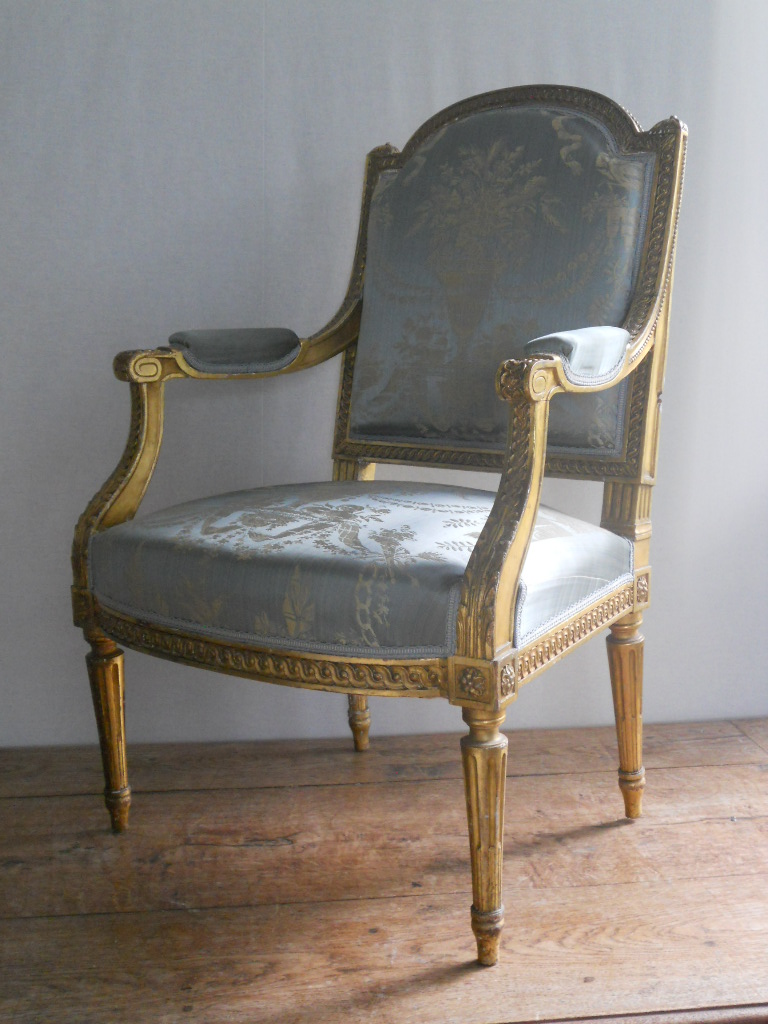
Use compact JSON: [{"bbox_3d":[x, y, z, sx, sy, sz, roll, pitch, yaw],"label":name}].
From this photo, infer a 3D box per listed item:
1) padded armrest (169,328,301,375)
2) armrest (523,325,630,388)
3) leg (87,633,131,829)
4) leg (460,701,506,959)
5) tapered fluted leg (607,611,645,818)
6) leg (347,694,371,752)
[{"bbox_3d":[-0.207,-0.217,1.855,0.201,0.064,0.064,-11,13,-41],"label":"padded armrest"},{"bbox_3d":[0.211,-0.172,1.511,0.064,0.064,0.201,4,12,31],"label":"armrest"},{"bbox_3d":[-0.357,0.280,1.783,0.049,0.286,0.049,6,13,39],"label":"leg"},{"bbox_3d":[0.105,0.329,1.403,0.049,0.286,0.049,-2,10,0],"label":"leg"},{"bbox_3d":[0.317,0.258,1.754,0.049,0.286,0.049,-2,10,0],"label":"tapered fluted leg"},{"bbox_3d":[-0.044,0.219,2.051,0.049,0.286,0.049,6,13,39],"label":"leg"}]

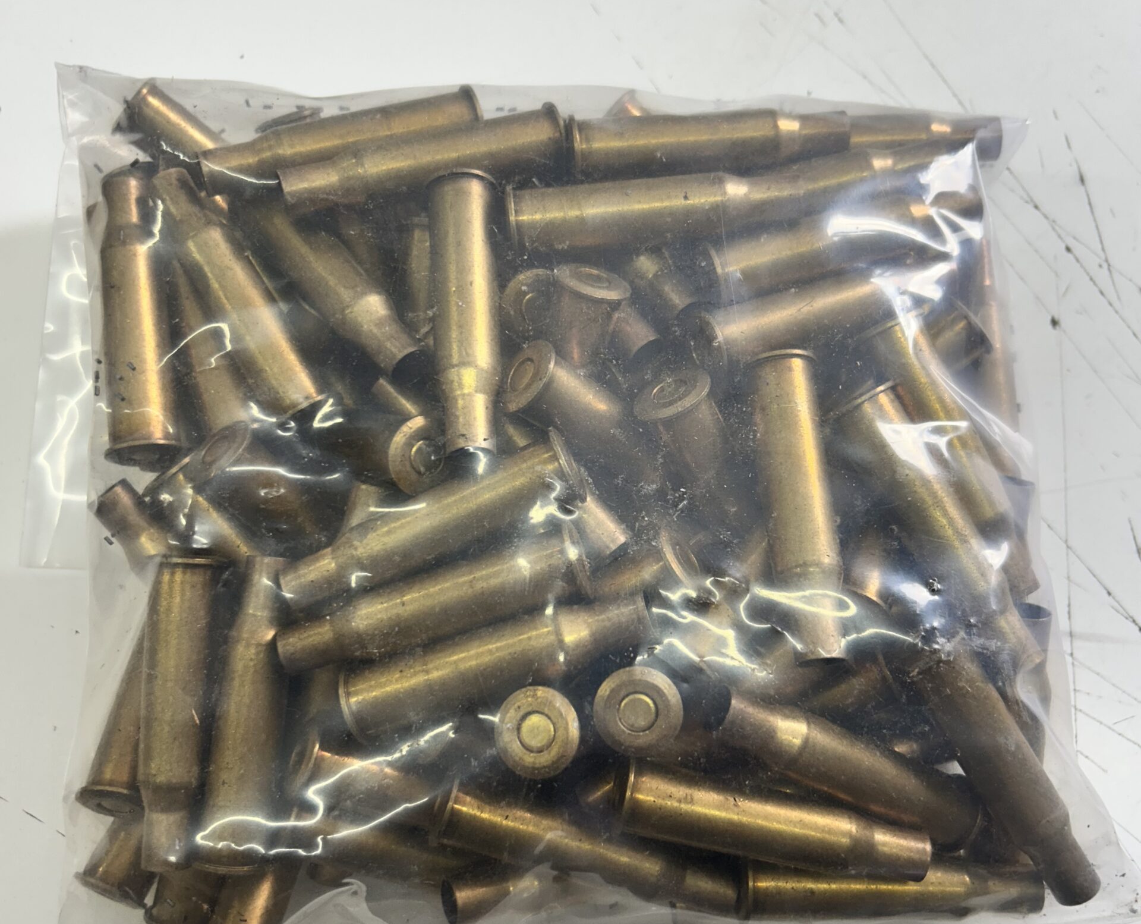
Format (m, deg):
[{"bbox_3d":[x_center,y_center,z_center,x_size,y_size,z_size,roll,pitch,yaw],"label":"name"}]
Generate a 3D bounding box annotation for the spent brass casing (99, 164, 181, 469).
[{"bbox_3d":[-0.080,-0.027,0.209,0.014,0.014,0.054,-6,83,-1],"label":"spent brass casing"}]

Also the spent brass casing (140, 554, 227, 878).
[{"bbox_3d":[-0.073,0.046,0.211,0.014,0.014,0.054,5,75,-18],"label":"spent brass casing"}]

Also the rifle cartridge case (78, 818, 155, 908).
[{"bbox_3d":[-0.071,0.055,0.215,0.014,0.014,0.054,24,67,8],"label":"rifle cartridge case"}]

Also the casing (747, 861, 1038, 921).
[{"bbox_3d":[0.058,0.077,0.209,0.054,0.014,0.014,0,80,3],"label":"casing"}]

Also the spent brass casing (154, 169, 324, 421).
[{"bbox_3d":[-0.068,-0.034,0.234,0.014,0.014,0.054,-31,96,-10],"label":"spent brass casing"}]

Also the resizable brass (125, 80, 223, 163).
[{"bbox_3d":[-0.069,-0.056,0.240,0.054,0.014,0.014,38,74,-18],"label":"resizable brass"}]

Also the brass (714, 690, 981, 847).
[{"bbox_3d":[0.048,0.054,0.205,0.054,0.014,0.014,26,72,-16],"label":"brass"}]

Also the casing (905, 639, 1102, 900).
[{"bbox_3d":[0.080,0.056,0.208,0.014,0.014,0.054,-32,96,-10],"label":"casing"}]

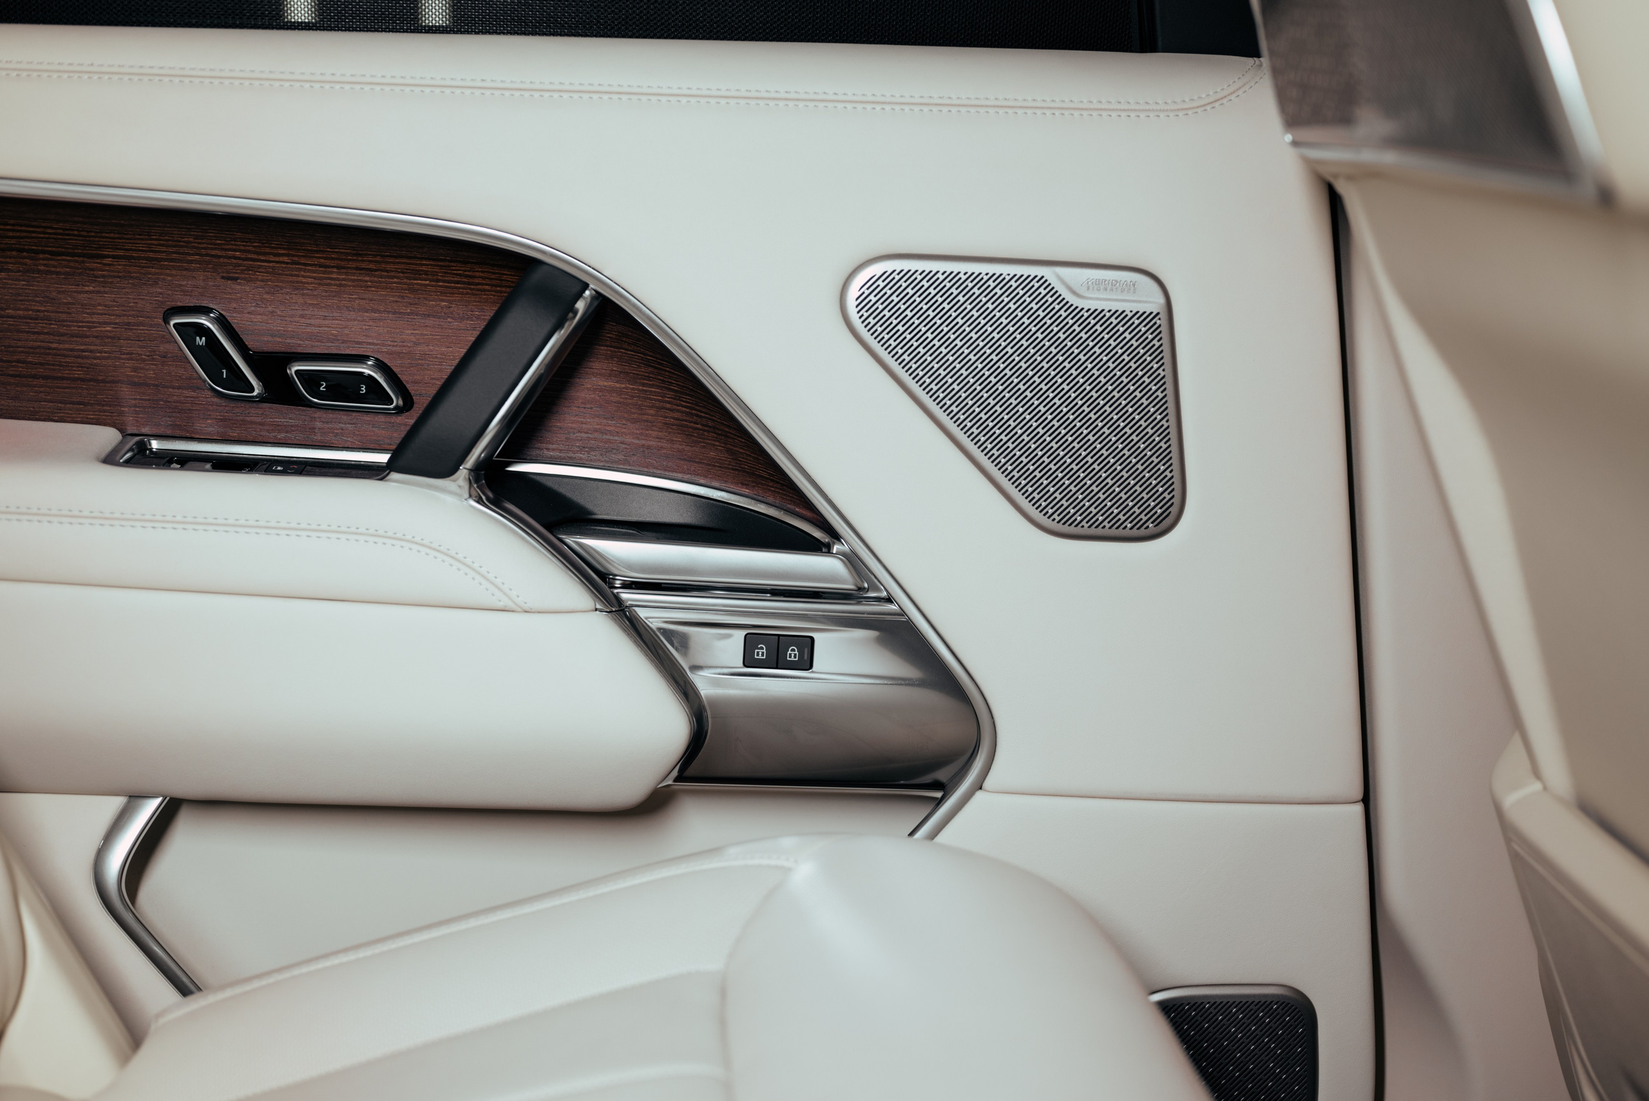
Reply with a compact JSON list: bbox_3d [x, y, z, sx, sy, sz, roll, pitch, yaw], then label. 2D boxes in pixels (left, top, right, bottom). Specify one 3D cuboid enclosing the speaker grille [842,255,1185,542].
[{"bbox_3d":[0.095,-0.076,1.154,0.176,0.140,0.015,1,10,-1],"label":"speaker grille"}]

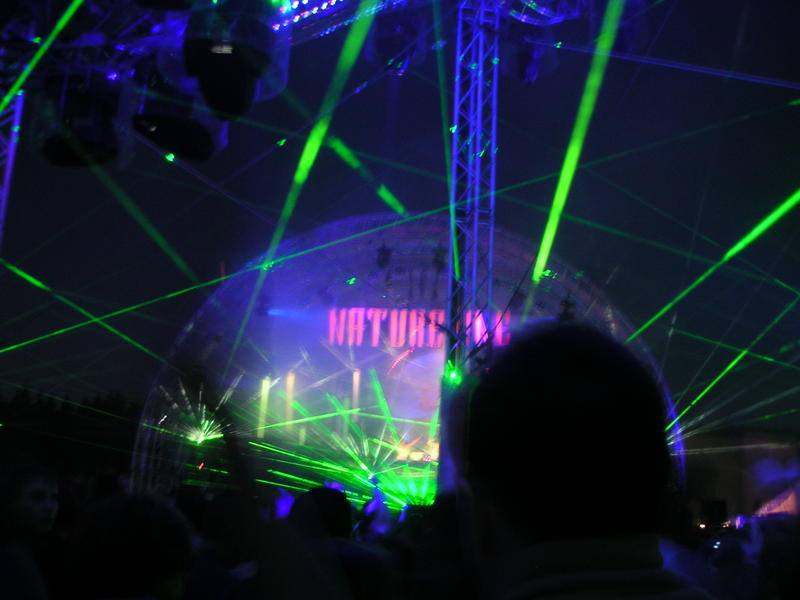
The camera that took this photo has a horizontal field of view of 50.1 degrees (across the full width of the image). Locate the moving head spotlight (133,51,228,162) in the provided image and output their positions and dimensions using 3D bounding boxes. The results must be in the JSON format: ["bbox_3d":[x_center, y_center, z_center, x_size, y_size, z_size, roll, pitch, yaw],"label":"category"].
[{"bbox_3d":[-1.437,-1.274,5.600,0.500,0.580,0.460,8,-14,-22],"label":"moving head spotlight"}]

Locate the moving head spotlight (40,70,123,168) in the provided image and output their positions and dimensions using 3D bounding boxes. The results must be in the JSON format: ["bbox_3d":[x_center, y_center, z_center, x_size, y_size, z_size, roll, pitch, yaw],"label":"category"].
[{"bbox_3d":[-2.198,-1.259,5.900,0.500,0.560,0.420,5,-14,-9],"label":"moving head spotlight"}]

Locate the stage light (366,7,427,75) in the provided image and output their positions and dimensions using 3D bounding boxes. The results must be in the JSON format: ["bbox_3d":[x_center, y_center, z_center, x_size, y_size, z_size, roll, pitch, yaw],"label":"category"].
[{"bbox_3d":[-0.036,-2.650,8.800,0.530,0.580,0.460,3,-13,0],"label":"stage light"}]

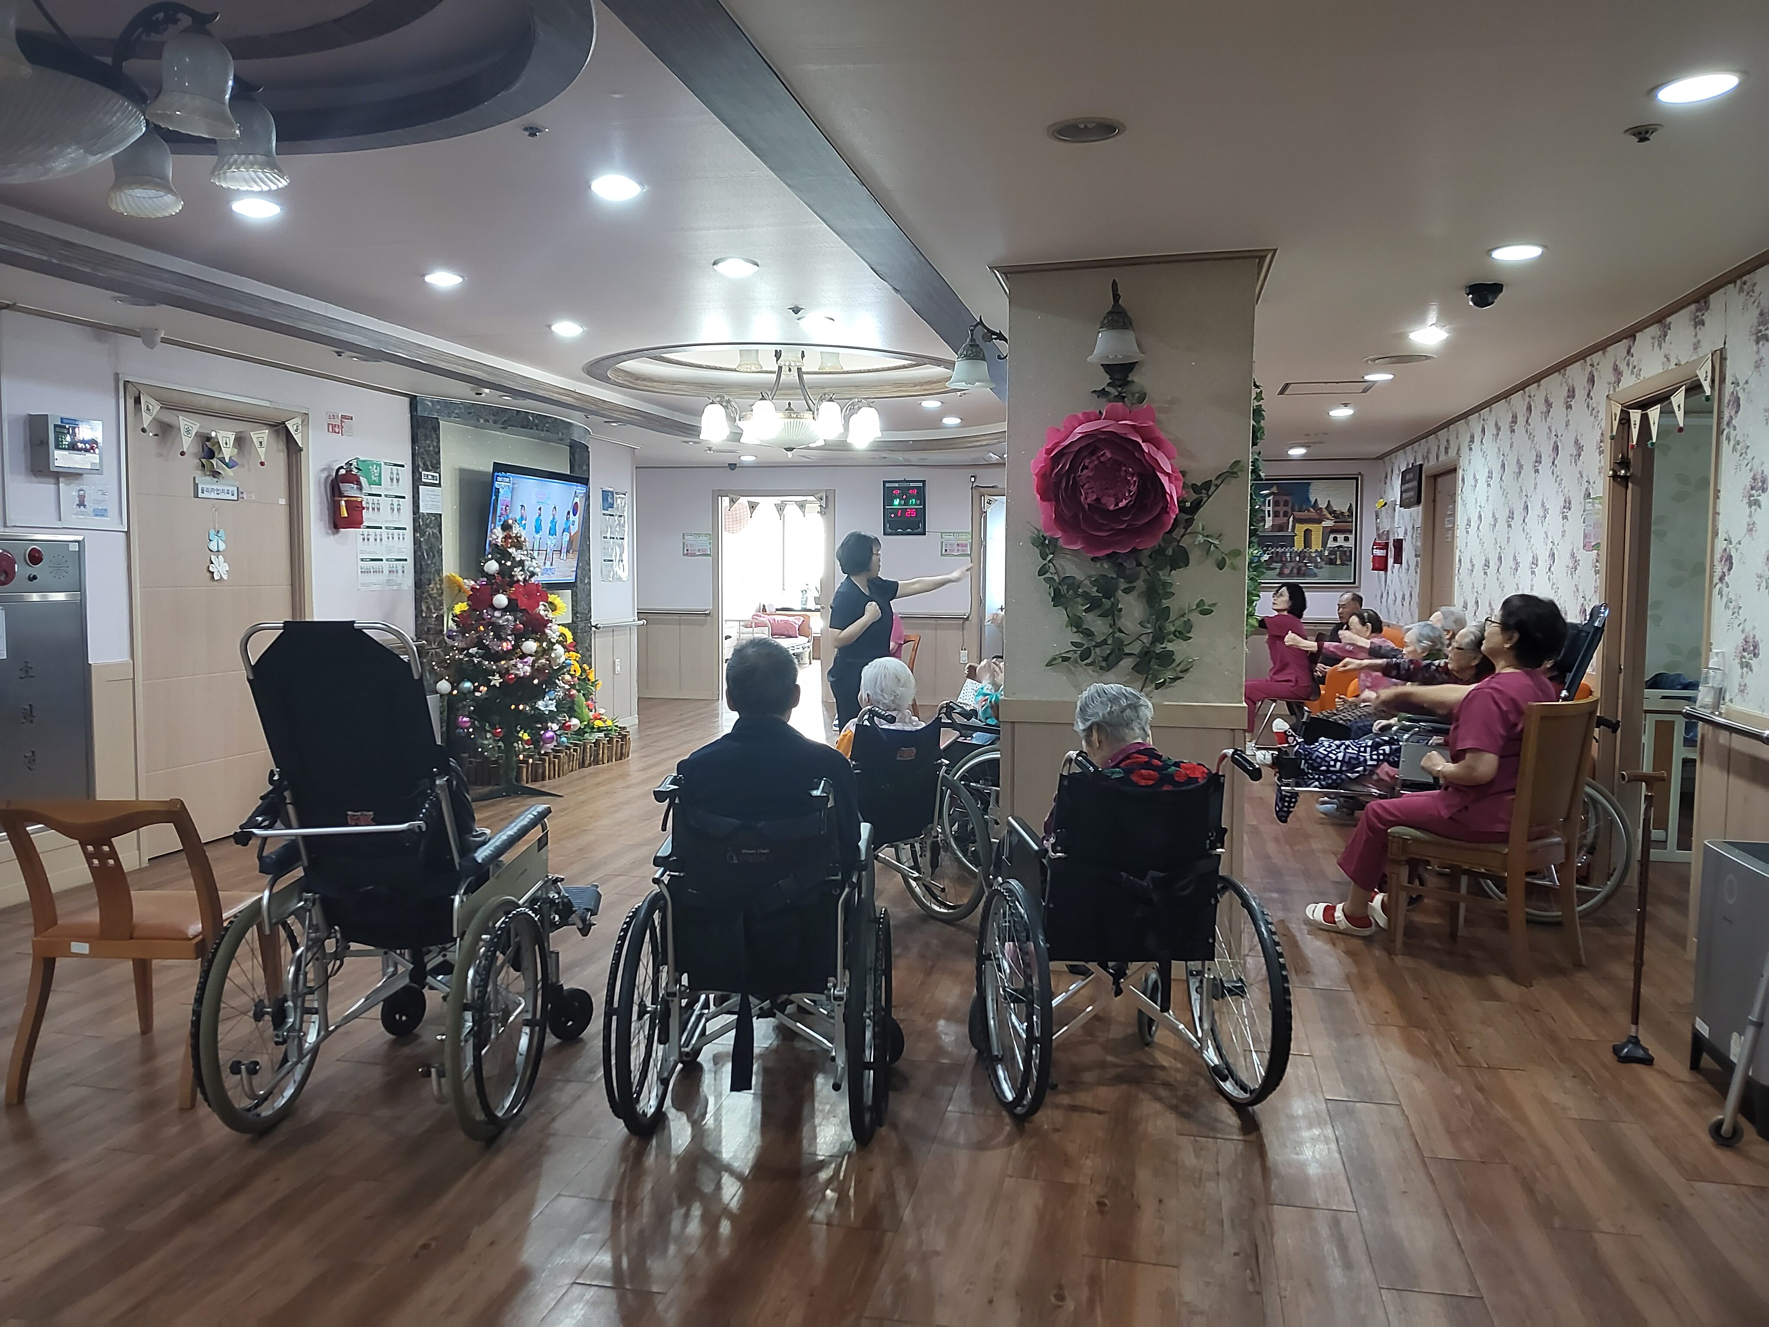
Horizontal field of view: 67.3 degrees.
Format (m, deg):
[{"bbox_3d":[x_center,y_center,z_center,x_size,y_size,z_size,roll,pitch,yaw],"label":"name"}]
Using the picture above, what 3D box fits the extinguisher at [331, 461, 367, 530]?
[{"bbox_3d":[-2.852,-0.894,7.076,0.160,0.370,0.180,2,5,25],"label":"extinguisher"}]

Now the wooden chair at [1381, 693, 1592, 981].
[{"bbox_3d":[2.084,0.567,4.551,0.440,0.920,0.520,-4,6,-44],"label":"wooden chair"}]

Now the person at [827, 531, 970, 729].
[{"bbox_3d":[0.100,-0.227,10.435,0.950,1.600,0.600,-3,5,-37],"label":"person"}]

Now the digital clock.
[{"bbox_3d":[0.199,-1.532,13.080,0.436,0.544,0.050,1,4,13],"label":"digital clock"}]

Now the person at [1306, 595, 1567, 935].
[{"bbox_3d":[1.921,0.370,4.691,0.520,1.250,0.820,-3,5,-41],"label":"person"}]

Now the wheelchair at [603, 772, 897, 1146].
[{"bbox_3d":[-0.283,0.658,3.323,0.620,0.880,0.980,1,4,4],"label":"wheelchair"}]

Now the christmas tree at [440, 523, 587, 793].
[{"bbox_3d":[-2.227,-0.042,7.903,0.880,1.570,0.880,1,4,12],"label":"christmas tree"}]

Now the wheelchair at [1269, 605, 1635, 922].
[{"bbox_3d":[2.231,0.356,5.329,1.280,1.190,0.620,1,4,14],"label":"wheelchair"}]

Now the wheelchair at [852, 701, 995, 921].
[{"bbox_3d":[-0.089,0.536,5.083,0.620,0.880,0.980,-2,5,-32],"label":"wheelchair"}]

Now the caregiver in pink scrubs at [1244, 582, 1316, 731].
[{"bbox_3d":[2.701,0.049,9.428,0.750,1.220,0.500,1,4,10],"label":"caregiver in pink scrubs"}]

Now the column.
[{"bbox_3d":[0.849,-0.153,4.647,0.793,2.328,0.720,1,4,13],"label":"column"}]

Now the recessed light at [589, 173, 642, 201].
[{"bbox_3d":[-0.815,-1.447,4.048,0.165,0.040,0.165,0,4,0],"label":"recessed light"}]

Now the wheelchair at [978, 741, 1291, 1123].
[{"bbox_3d":[0.589,0.631,3.405,0.630,0.900,0.970,0,4,-9],"label":"wheelchair"}]

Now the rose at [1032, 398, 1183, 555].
[{"bbox_3d":[0.696,-0.575,4.141,0.465,0.465,0.160,1,4,12],"label":"rose"}]

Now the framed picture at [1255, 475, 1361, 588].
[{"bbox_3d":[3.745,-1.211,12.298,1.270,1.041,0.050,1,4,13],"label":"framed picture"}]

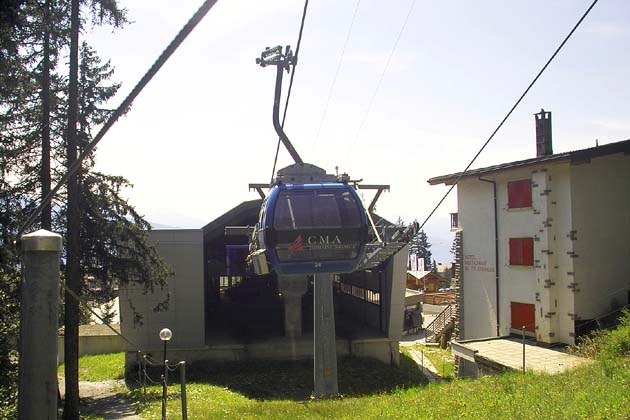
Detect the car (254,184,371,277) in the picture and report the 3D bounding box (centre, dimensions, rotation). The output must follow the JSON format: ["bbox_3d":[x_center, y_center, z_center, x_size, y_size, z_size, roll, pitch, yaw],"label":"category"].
[{"bbox_3d":[-0.074,0.371,11.500,2.000,1.880,1.950,0,-3,-10],"label":"car"}]

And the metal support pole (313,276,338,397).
[{"bbox_3d":[0.429,4.482,21.649,0.900,5.984,0.900,0,-3,-10],"label":"metal support pole"}]

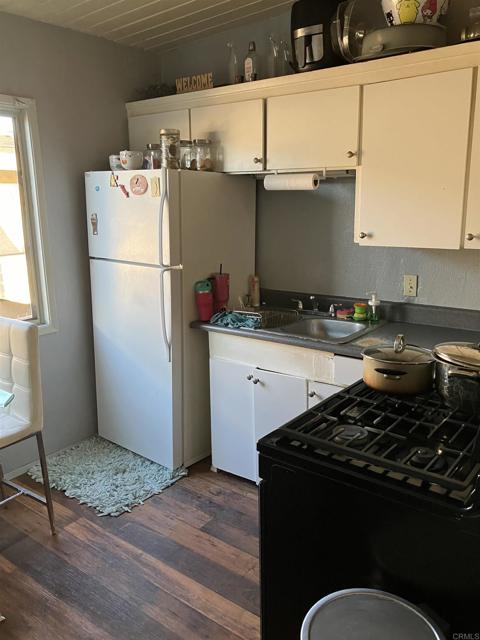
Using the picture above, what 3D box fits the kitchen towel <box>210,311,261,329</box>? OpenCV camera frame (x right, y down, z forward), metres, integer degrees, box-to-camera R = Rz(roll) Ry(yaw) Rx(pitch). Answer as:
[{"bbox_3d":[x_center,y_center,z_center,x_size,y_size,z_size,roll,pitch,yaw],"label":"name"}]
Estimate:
[{"bbox_3d":[-0.007,-0.006,2.691,0.260,0.065,0.160,9,14,35],"label":"kitchen towel"}]

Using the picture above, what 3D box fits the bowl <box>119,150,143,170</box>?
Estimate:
[{"bbox_3d":[-0.618,-0.895,2.961,0.132,0.115,0.132,1,11,0],"label":"bowl"}]

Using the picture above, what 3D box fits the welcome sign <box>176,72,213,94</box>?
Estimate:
[{"bbox_3d":[-0.258,-1.375,3.015,0.278,0.086,0.018,8,16,35],"label":"welcome sign"}]

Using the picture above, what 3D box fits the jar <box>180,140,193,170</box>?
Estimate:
[{"bbox_3d":[-0.307,-0.900,2.867,0.110,0.176,0.110,-1,13,0],"label":"jar"}]

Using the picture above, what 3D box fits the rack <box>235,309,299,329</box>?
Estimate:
[{"bbox_3d":[0.096,-0.028,2.813,0.320,0.065,0.320,9,14,35],"label":"rack"}]

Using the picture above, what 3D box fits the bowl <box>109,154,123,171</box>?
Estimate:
[{"bbox_3d":[-0.691,-0.884,2.949,0.110,0.101,0.110,-1,13,0],"label":"bowl"}]

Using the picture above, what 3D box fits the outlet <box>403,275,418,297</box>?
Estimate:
[{"bbox_3d":[0.927,-0.184,2.811,0.072,0.116,0.010,8,16,35],"label":"outlet"}]

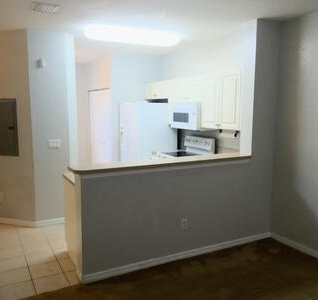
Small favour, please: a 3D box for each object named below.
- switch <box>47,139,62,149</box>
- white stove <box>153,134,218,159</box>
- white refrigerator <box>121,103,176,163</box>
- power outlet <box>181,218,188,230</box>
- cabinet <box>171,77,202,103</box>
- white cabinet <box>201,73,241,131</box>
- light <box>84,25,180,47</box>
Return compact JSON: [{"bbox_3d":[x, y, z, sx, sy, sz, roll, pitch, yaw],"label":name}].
[{"bbox_3d":[-1.472,-0.084,4.737,0.180,0.117,0.012,-4,9,-27],"label":"switch"},{"bbox_3d":[0.429,0.402,5.519,0.700,1.180,0.760,-4,9,-27],"label":"white stove"},{"bbox_3d":[-0.187,0.003,6.332,0.780,1.750,0.840,-4,9,-27],"label":"white refrigerator"},{"bbox_3d":[0.293,0.828,3.745,0.073,0.115,0.012,-4,9,-27],"label":"power outlet"},{"bbox_3d":[0.595,-0.961,5.453,0.325,0.368,0.810,-4,9,-27],"label":"cabinet"},{"bbox_3d":[0.996,-0.672,4.725,0.325,0.745,0.900,-4,9,-27],"label":"white cabinet"},{"bbox_3d":[-0.340,-1.545,4.568,1.330,0.120,0.360,-4,9,-27],"label":"light"}]

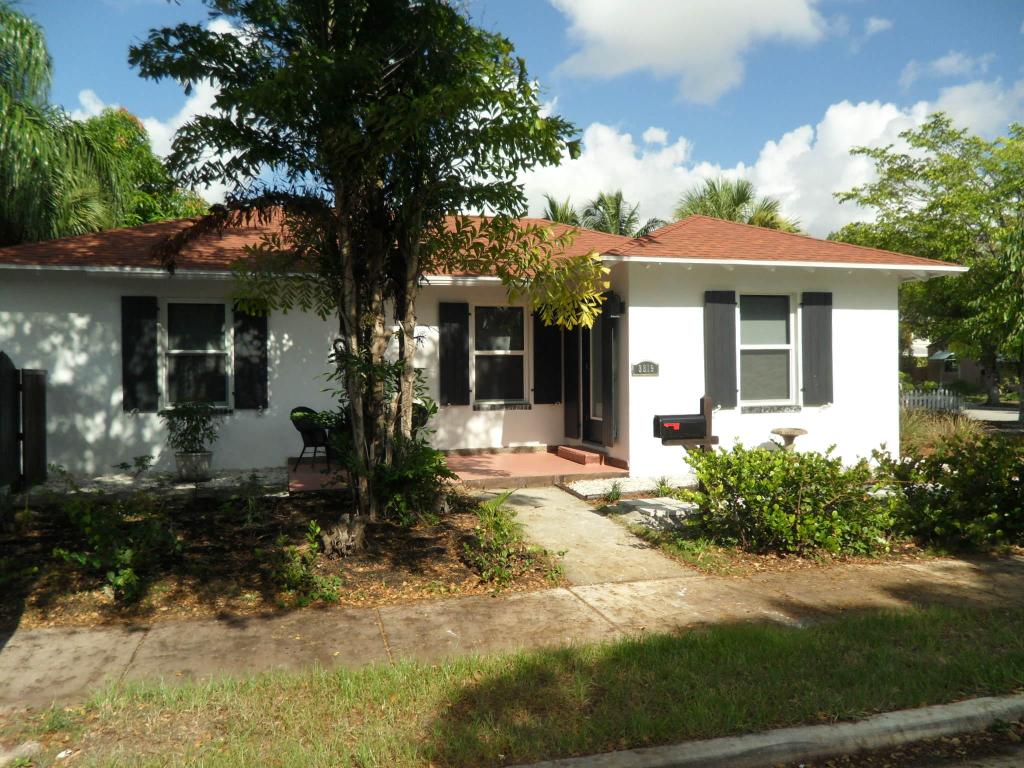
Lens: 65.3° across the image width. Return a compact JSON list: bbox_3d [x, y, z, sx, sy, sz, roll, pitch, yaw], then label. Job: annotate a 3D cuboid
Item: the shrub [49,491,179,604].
[{"bbox_3d":[-3.107,1.252,6.317,0.900,0.730,0.750,-1,0,-14],"label":"shrub"}]

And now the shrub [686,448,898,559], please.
[{"bbox_3d":[2.776,1.073,8.009,2.050,0.940,1.200,-1,0,-14],"label":"shrub"}]

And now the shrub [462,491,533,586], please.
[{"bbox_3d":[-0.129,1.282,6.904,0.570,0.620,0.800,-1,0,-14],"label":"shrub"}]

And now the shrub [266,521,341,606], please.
[{"bbox_3d":[-1.616,1.342,6.220,0.540,0.560,0.500,-1,0,-14],"label":"shrub"}]

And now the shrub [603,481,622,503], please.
[{"bbox_3d":[1.196,1.281,9.539,0.230,0.245,0.230,-1,0,0],"label":"shrub"}]

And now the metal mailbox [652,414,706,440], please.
[{"bbox_3d":[1.690,0.437,8.061,0.490,0.249,0.200,-1,0,-14],"label":"metal mailbox"}]

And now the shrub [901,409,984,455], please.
[{"bbox_3d":[7.397,0.823,13.837,1.500,0.760,1.200,-1,0,-14],"label":"shrub"}]

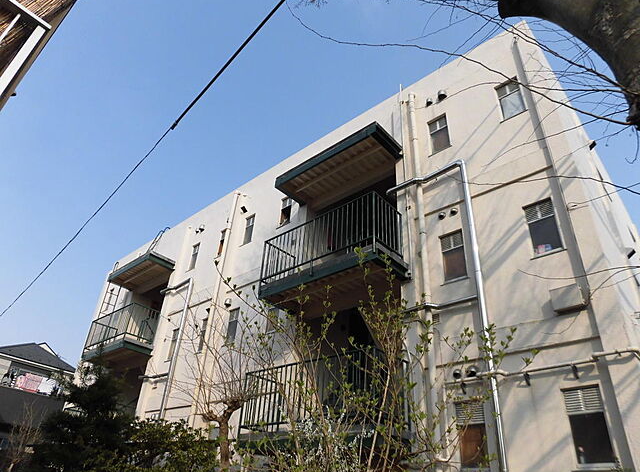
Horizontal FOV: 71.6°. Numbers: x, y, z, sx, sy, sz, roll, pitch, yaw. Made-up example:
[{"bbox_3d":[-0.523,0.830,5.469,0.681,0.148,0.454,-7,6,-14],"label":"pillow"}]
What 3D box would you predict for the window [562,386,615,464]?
[{"bbox_3d":[3.041,2.159,5.031,0.406,0.842,0.102,-23,-42,36],"label":"window"}]

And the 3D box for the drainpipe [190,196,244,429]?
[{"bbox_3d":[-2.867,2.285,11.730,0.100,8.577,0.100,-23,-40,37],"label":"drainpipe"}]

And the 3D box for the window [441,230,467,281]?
[{"bbox_3d":[2.299,0.344,7.608,0.403,0.951,0.130,-23,-40,37],"label":"window"}]

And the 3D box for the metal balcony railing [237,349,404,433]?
[{"bbox_3d":[-0.022,2.662,7.150,2.788,1.045,0.895,-23,-42,36],"label":"metal balcony railing"}]

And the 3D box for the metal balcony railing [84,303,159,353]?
[{"bbox_3d":[-6.523,3.189,14.544,2.885,1.071,0.913,-23,-40,37],"label":"metal balcony railing"}]

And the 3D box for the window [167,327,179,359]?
[{"bbox_3d":[-3.929,2.967,12.003,0.406,0.884,0.102,-23,-42,36],"label":"window"}]

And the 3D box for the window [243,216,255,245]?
[{"bbox_3d":[-1.898,-0.156,12.059,0.406,0.895,0.102,-23,-42,36],"label":"window"}]

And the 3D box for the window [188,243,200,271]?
[{"bbox_3d":[-4.013,0.687,14.309,0.403,0.951,0.130,-23,-40,37],"label":"window"}]

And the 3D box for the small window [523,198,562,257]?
[{"bbox_3d":[3.246,-0.095,6.439,0.406,0.884,0.102,-23,-42,36],"label":"small window"}]

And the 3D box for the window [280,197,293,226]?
[{"bbox_3d":[-0.870,-0.656,11.778,0.403,0.926,0.130,-23,-40,37],"label":"window"}]

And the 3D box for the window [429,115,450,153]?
[{"bbox_3d":[2.361,-1.983,8.764,0.412,0.895,0.102,-23,-42,36],"label":"window"}]

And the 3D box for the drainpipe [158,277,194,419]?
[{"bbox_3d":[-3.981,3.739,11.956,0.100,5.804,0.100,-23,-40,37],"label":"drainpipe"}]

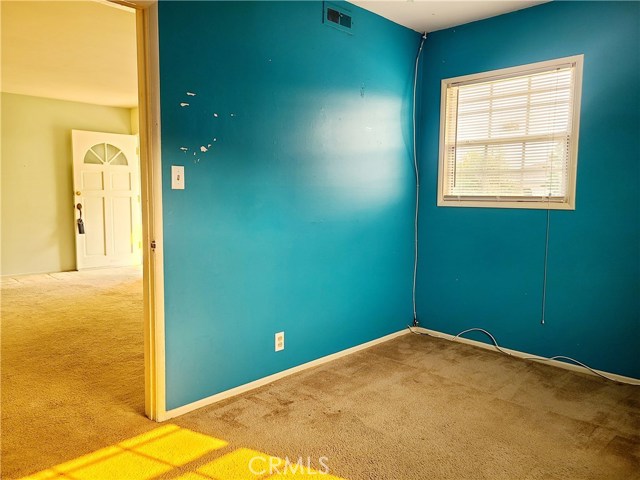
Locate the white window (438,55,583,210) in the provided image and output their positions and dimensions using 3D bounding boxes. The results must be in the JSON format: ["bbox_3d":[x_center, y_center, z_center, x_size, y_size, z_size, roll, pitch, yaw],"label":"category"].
[{"bbox_3d":[1.330,-0.723,3.468,1.015,0.980,0.080,6,8,44],"label":"white window"}]

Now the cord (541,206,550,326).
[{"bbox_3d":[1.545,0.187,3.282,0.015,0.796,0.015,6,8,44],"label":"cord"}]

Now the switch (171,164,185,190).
[{"bbox_3d":[-0.704,-0.310,2.405,0.015,0.115,0.070,6,8,44],"label":"switch"}]

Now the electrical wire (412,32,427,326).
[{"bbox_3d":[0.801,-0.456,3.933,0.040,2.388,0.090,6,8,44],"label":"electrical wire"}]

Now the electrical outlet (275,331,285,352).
[{"bbox_3d":[-0.244,0.633,2.984,0.012,0.115,0.071,6,8,44],"label":"electrical outlet"}]

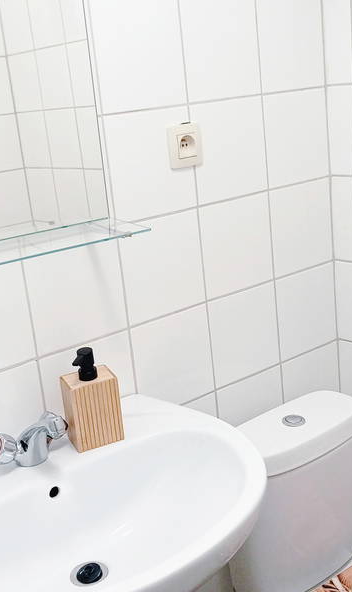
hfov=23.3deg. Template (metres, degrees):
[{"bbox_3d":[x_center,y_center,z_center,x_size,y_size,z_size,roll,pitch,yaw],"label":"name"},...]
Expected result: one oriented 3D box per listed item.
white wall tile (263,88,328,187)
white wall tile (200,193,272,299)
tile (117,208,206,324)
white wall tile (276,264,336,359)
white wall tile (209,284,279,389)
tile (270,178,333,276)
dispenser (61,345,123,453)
[{"bbox_3d":[0.263,-0.348,1.864,0.197,0.196,0.010,-18,19,-37],"label":"white wall tile"},{"bbox_3d":[0.127,-0.108,1.786,0.201,0.195,0.010,-18,20,-37],"label":"white wall tile"},{"bbox_3d":[-0.026,-0.059,1.665,0.200,0.197,0.008,-18,20,-38],"label":"tile"},{"bbox_3d":[0.299,0.033,1.963,0.199,0.195,0.010,-18,20,-37],"label":"white wall tile"},{"bbox_3d":[0.146,0.083,1.847,0.199,0.196,0.010,-18,19,-37],"label":"white wall tile"},{"bbox_3d":[0.281,-0.157,1.916,0.197,0.196,0.010,-18,19,-37],"label":"tile"},{"bbox_3d":[-0.145,0.169,1.460,0.080,0.163,0.069,-11,17,-21],"label":"dispenser"}]

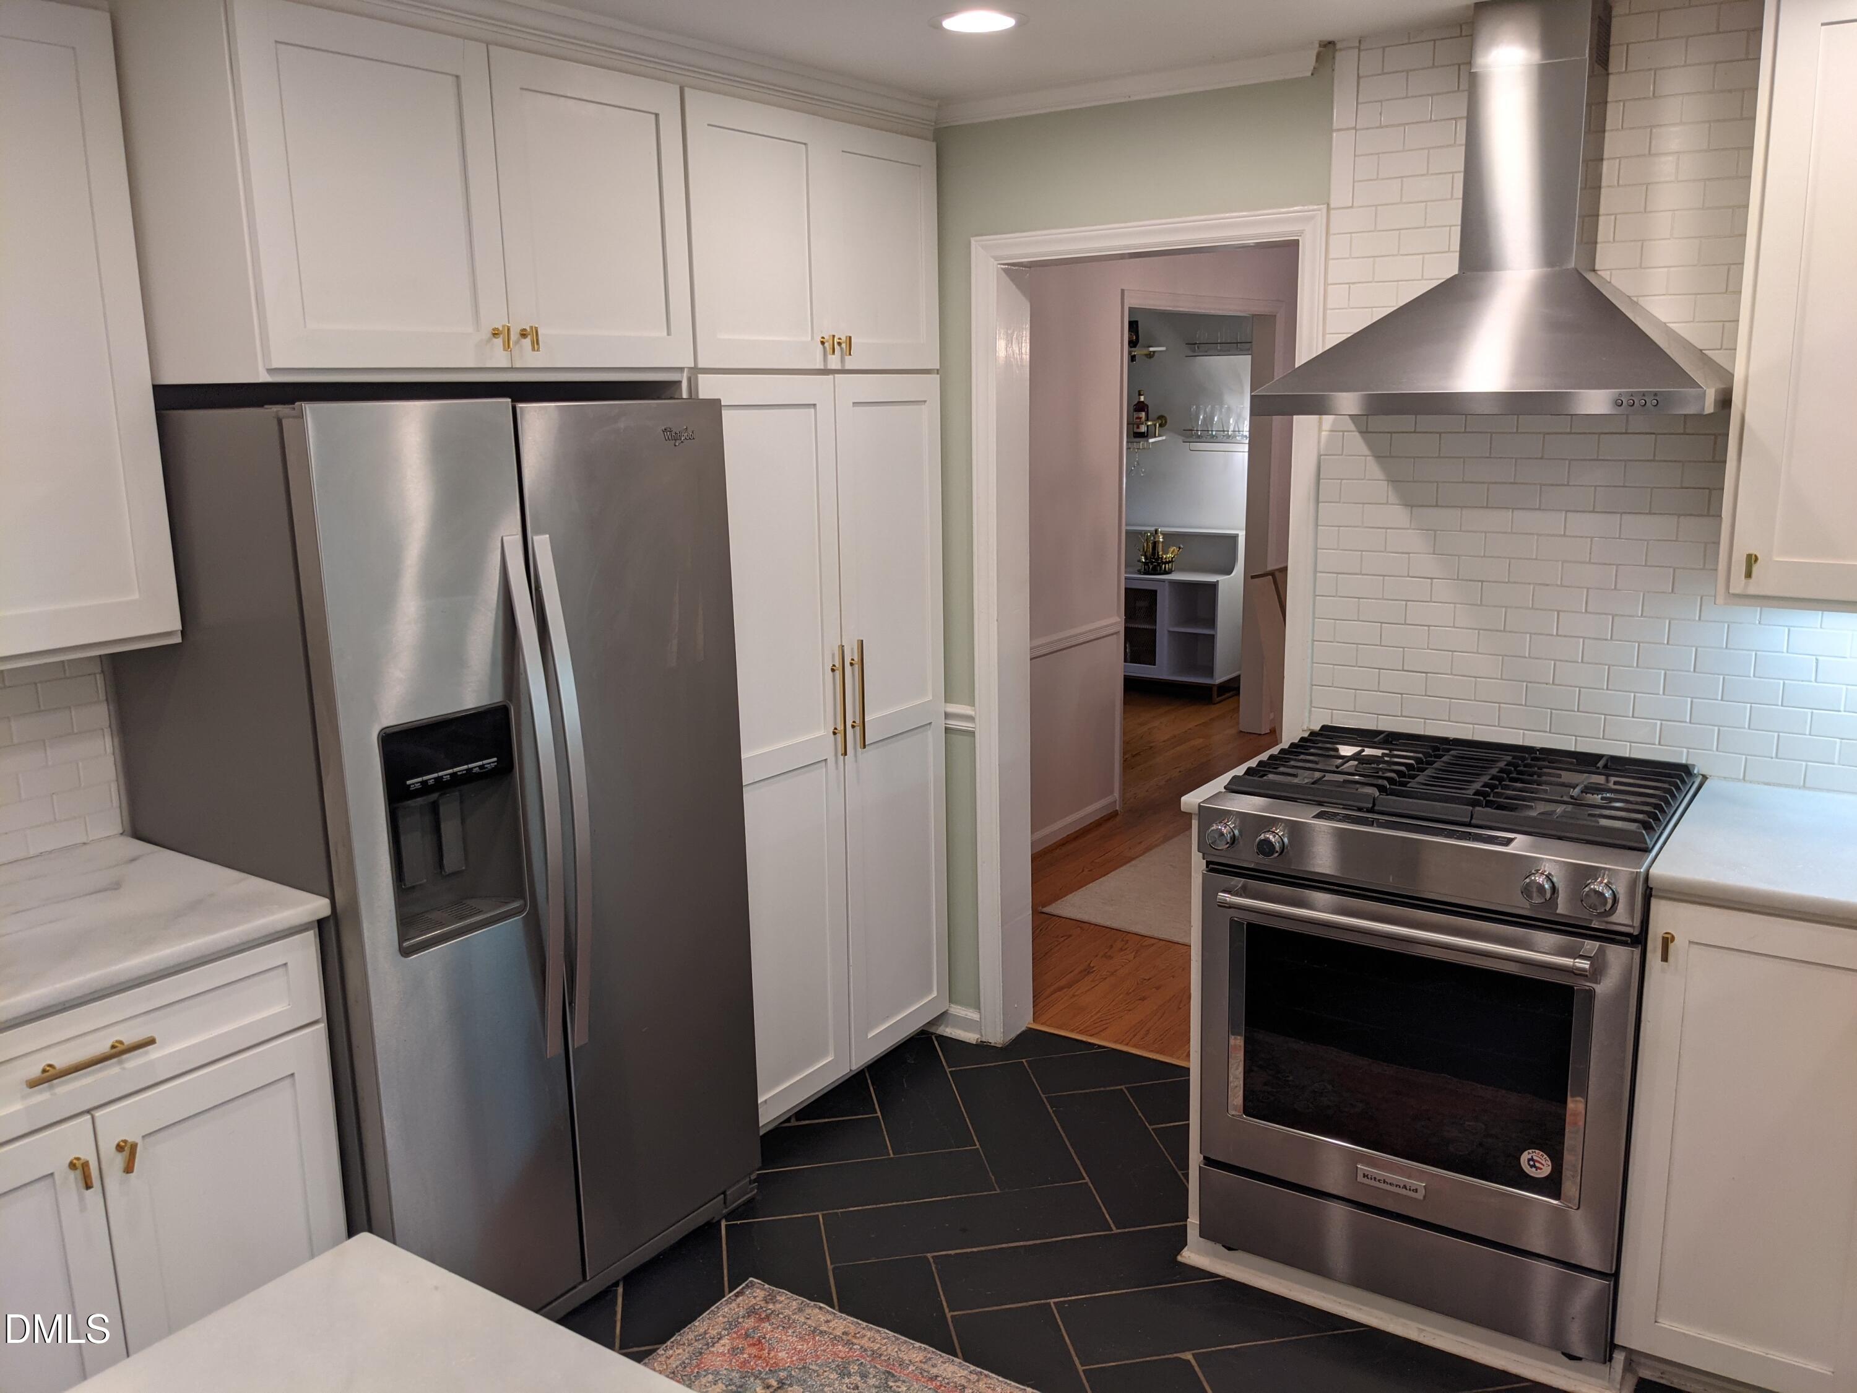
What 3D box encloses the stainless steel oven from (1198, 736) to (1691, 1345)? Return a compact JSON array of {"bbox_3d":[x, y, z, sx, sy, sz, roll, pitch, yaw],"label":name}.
[{"bbox_3d":[1.006,0.624,2.848,0.759,0.960,0.720,7,14,34],"label":"stainless steel oven"}]

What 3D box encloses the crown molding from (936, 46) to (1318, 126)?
[{"bbox_3d":[0.400,-1.367,3.258,0.960,0.060,0.050,7,14,34],"label":"crown molding"}]

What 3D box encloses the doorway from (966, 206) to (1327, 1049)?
[{"bbox_3d":[0.534,-0.056,3.576,0.895,2.117,0.180,7,14,34],"label":"doorway"}]

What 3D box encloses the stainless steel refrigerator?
[{"bbox_3d":[-0.895,0.316,2.821,0.733,1.759,0.905,7,14,34],"label":"stainless steel refrigerator"}]

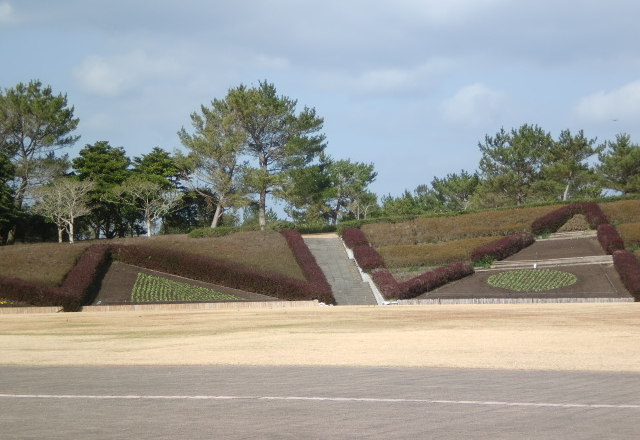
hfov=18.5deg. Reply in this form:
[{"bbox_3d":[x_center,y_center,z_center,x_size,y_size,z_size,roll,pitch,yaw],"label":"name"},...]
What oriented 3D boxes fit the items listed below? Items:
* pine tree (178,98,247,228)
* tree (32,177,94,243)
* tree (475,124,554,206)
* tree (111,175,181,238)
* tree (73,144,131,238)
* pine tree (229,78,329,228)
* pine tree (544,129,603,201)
[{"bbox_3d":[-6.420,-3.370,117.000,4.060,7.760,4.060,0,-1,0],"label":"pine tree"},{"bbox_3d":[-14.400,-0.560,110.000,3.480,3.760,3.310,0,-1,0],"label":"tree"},{"bbox_3d":[12.600,-3.530,127.000,5.180,5.310,4.670,0,-1,0],"label":"tree"},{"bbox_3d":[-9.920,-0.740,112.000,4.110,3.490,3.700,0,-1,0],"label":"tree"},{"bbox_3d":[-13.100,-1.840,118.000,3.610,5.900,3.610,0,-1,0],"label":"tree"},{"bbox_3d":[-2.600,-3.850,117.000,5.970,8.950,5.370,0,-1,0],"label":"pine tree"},{"bbox_3d":[16.560,-3.590,128.000,3.790,4.770,3.600,0,-1,0],"label":"pine tree"}]

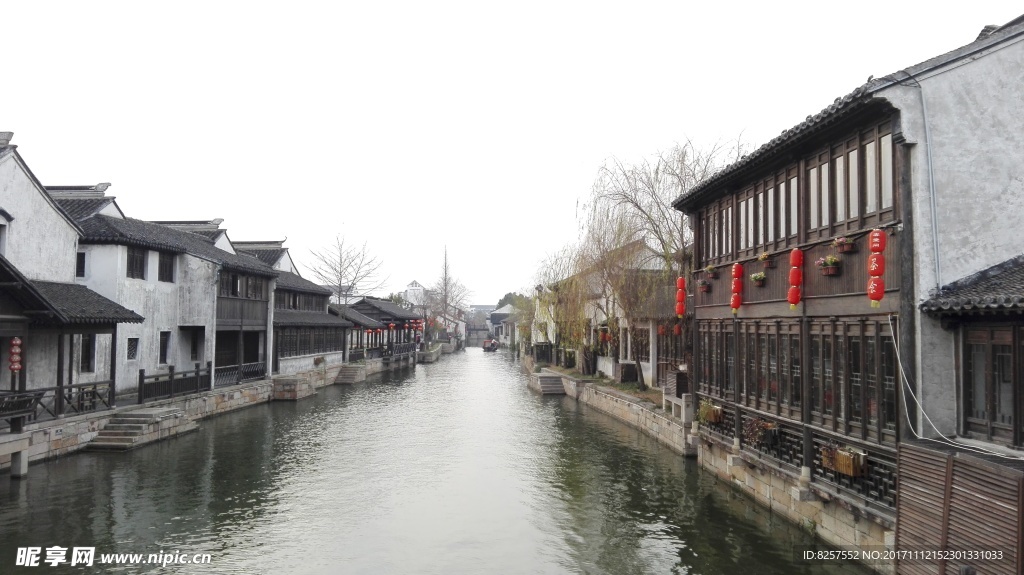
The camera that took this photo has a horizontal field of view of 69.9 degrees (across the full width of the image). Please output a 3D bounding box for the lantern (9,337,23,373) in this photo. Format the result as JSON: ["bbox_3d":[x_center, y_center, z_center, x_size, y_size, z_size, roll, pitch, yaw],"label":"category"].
[{"bbox_3d":[-14.604,1.972,21.562,0.391,1.059,0.391,0,-3,-2],"label":"lantern"}]

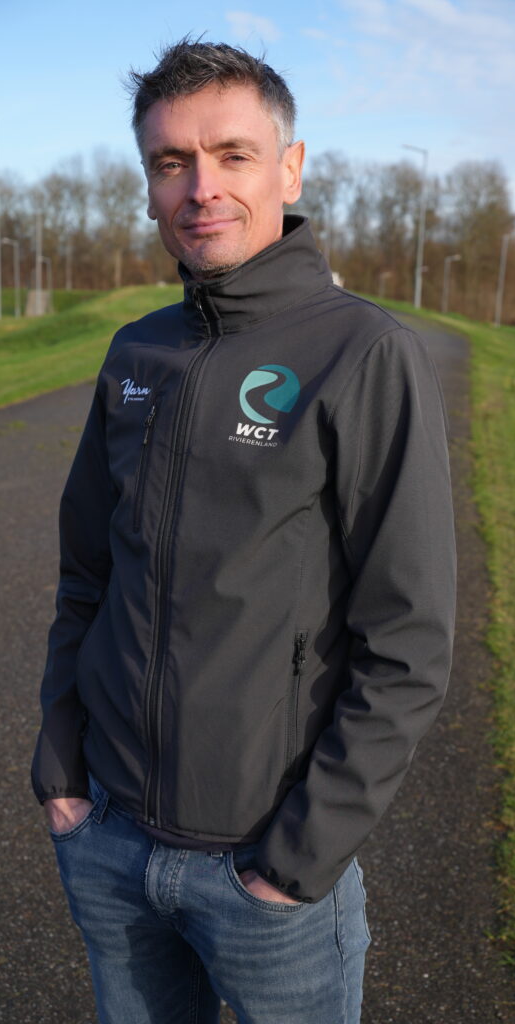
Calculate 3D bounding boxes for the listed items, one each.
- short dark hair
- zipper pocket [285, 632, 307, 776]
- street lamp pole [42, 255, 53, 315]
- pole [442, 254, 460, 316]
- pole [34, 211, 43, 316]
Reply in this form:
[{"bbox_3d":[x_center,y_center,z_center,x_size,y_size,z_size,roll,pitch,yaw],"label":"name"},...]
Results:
[{"bbox_3d":[-0.048,-0.426,1.321,0.175,0.160,0.200,1,12,16],"label":"short dark hair"},{"bbox_3d":[0.040,0.198,1.260,0.020,0.158,0.014,3,11,-6],"label":"zipper pocket"},{"bbox_3d":[-22.564,-24.161,130.794,1.100,6.000,0.220,-1,12,-11],"label":"street lamp pole"},{"bbox_3d":[20.100,-23.443,126.467,1.200,6.000,0.220,1,11,0],"label":"pole"},{"bbox_3d":[-12.433,-14.041,69.236,0.200,6.000,0.900,7,13,26],"label":"pole"}]

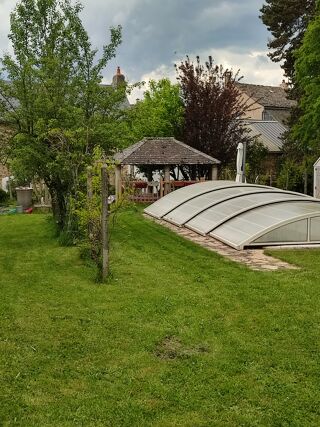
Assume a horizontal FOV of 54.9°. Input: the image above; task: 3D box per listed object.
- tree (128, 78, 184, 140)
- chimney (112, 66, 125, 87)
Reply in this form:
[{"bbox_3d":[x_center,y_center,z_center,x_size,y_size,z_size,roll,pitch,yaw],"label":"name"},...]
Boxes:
[{"bbox_3d":[-0.484,-5.532,22.469,5.000,8.210,5.000,-1,7,0],"label":"tree"},{"bbox_3d":[-3.502,-11.558,26.210,0.800,1.780,0.950,-3,8,-20],"label":"chimney"}]

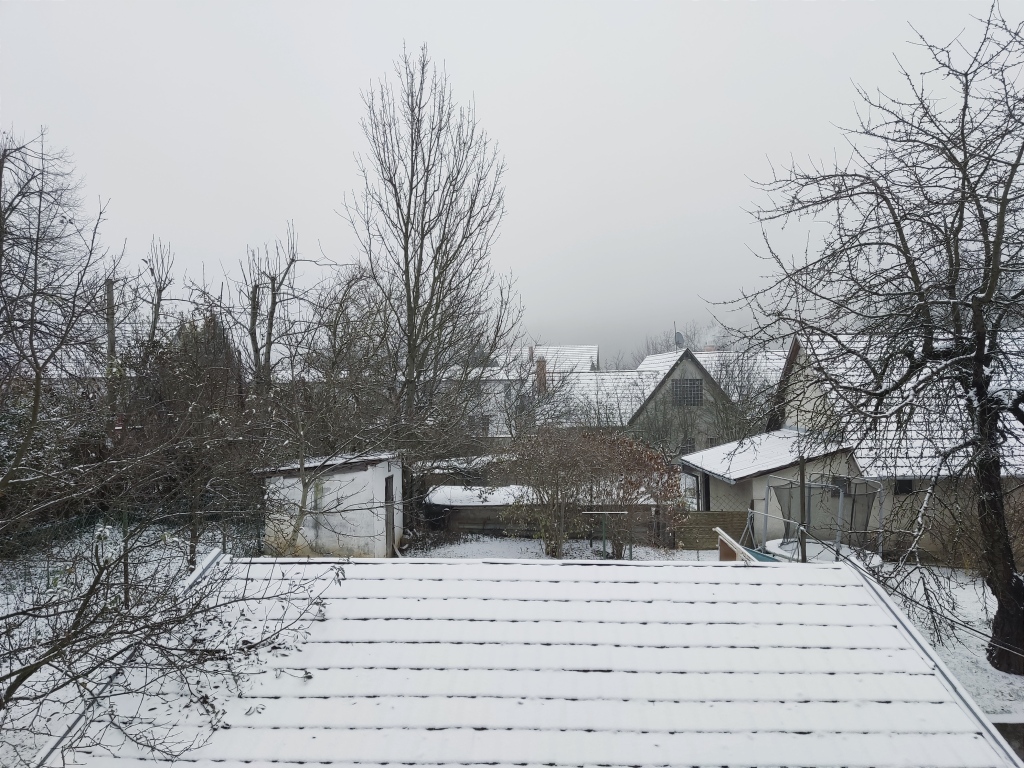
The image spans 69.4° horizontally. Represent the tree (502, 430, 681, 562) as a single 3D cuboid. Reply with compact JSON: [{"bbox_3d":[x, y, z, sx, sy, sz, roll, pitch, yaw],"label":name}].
[{"bbox_3d":[2.120,2.990,20.000,4.800,3.450,3.500,0,0,0],"label":"tree"}]

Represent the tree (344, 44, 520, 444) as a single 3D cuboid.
[{"bbox_3d":[-3.100,-4.300,29.000,6.900,17.800,6.500,0,0,0],"label":"tree"}]

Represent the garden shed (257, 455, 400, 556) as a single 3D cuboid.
[{"bbox_3d":[-4.760,3.140,19.750,3.050,2.480,2.450,0,0,8],"label":"garden shed"}]

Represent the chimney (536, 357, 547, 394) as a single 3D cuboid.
[{"bbox_3d":[1.760,-0.500,44.000,0.580,2.300,0.580,0,0,0],"label":"chimney"}]

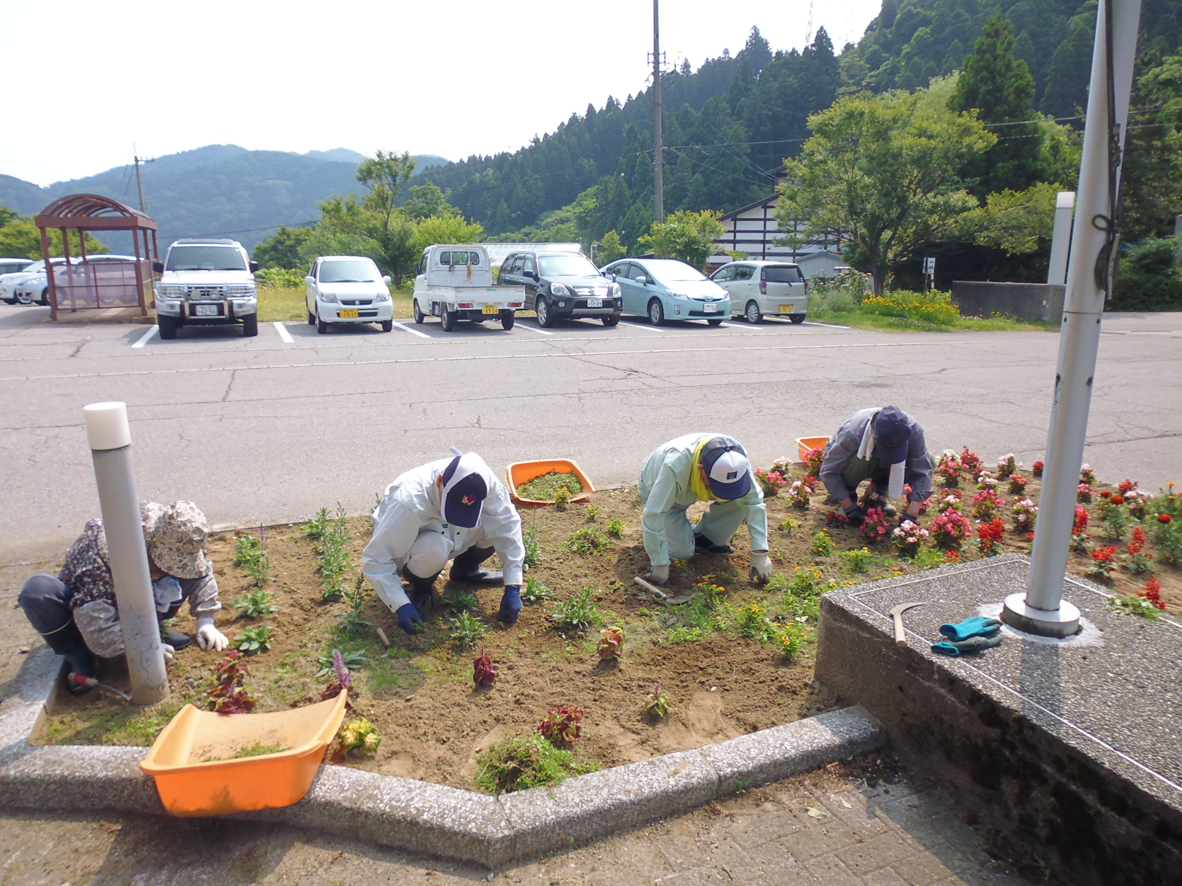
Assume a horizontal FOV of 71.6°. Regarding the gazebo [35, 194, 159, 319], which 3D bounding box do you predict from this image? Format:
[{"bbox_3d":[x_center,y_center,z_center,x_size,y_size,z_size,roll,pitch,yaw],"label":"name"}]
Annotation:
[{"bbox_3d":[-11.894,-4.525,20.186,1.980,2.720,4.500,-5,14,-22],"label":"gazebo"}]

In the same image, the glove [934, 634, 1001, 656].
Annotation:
[{"bbox_3d":[1.229,0.648,2.672,0.235,0.045,0.085,-4,14,-18],"label":"glove"}]

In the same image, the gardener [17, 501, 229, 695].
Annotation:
[{"bbox_3d":[-1.851,0.551,3.313,0.700,0.670,0.620,11,17,39],"label":"gardener"}]

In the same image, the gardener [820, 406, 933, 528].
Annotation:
[{"bbox_3d":[1.918,0.133,5.500,0.700,0.700,0.750,2,13,8],"label":"gardener"}]

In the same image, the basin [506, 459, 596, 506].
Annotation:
[{"bbox_3d":[-0.283,0.283,5.779,0.560,0.200,0.450,-5,14,-21],"label":"basin"}]

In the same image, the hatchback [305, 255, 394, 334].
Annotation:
[{"bbox_3d":[-5.083,-3.167,17.115,1.490,1.530,3.395,-5,15,-23],"label":"hatchback"}]

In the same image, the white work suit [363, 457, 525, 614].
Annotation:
[{"bbox_3d":[-0.691,0.378,3.868,0.680,0.760,0.780,-6,14,-24],"label":"white work suit"}]

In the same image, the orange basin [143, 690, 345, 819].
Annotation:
[{"bbox_3d":[-1.044,0.940,2.545,0.530,0.210,0.440,-3,13,-12],"label":"orange basin"}]

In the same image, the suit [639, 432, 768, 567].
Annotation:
[{"bbox_3d":[0.599,0.263,4.416,0.640,0.740,0.780,-7,15,-26],"label":"suit"}]

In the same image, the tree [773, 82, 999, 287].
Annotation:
[{"bbox_3d":[9.729,-8.024,27.173,6.700,6.800,6.200,0,13,0],"label":"tree"}]

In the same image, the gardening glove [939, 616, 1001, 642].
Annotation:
[{"bbox_3d":[1.376,0.665,2.966,0.225,0.055,0.105,-4,14,-16],"label":"gardening glove"}]

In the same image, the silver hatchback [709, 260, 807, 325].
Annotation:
[{"bbox_3d":[4.046,-3.949,21.209,1.475,1.500,3.395,-5,14,-23],"label":"silver hatchback"}]

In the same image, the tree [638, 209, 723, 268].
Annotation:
[{"bbox_3d":[2.792,-5.739,25.358,2.650,2.900,2.600,0,13,0],"label":"tree"}]

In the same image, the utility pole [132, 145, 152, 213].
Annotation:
[{"bbox_3d":[-38.629,-20.137,71.188,1.600,10.400,0.400,0,13,0],"label":"utility pole"}]

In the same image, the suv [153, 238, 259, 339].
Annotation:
[{"bbox_3d":[-7.860,-3.260,16.850,1.820,1.860,4.650,-5,14,-22],"label":"suv"}]

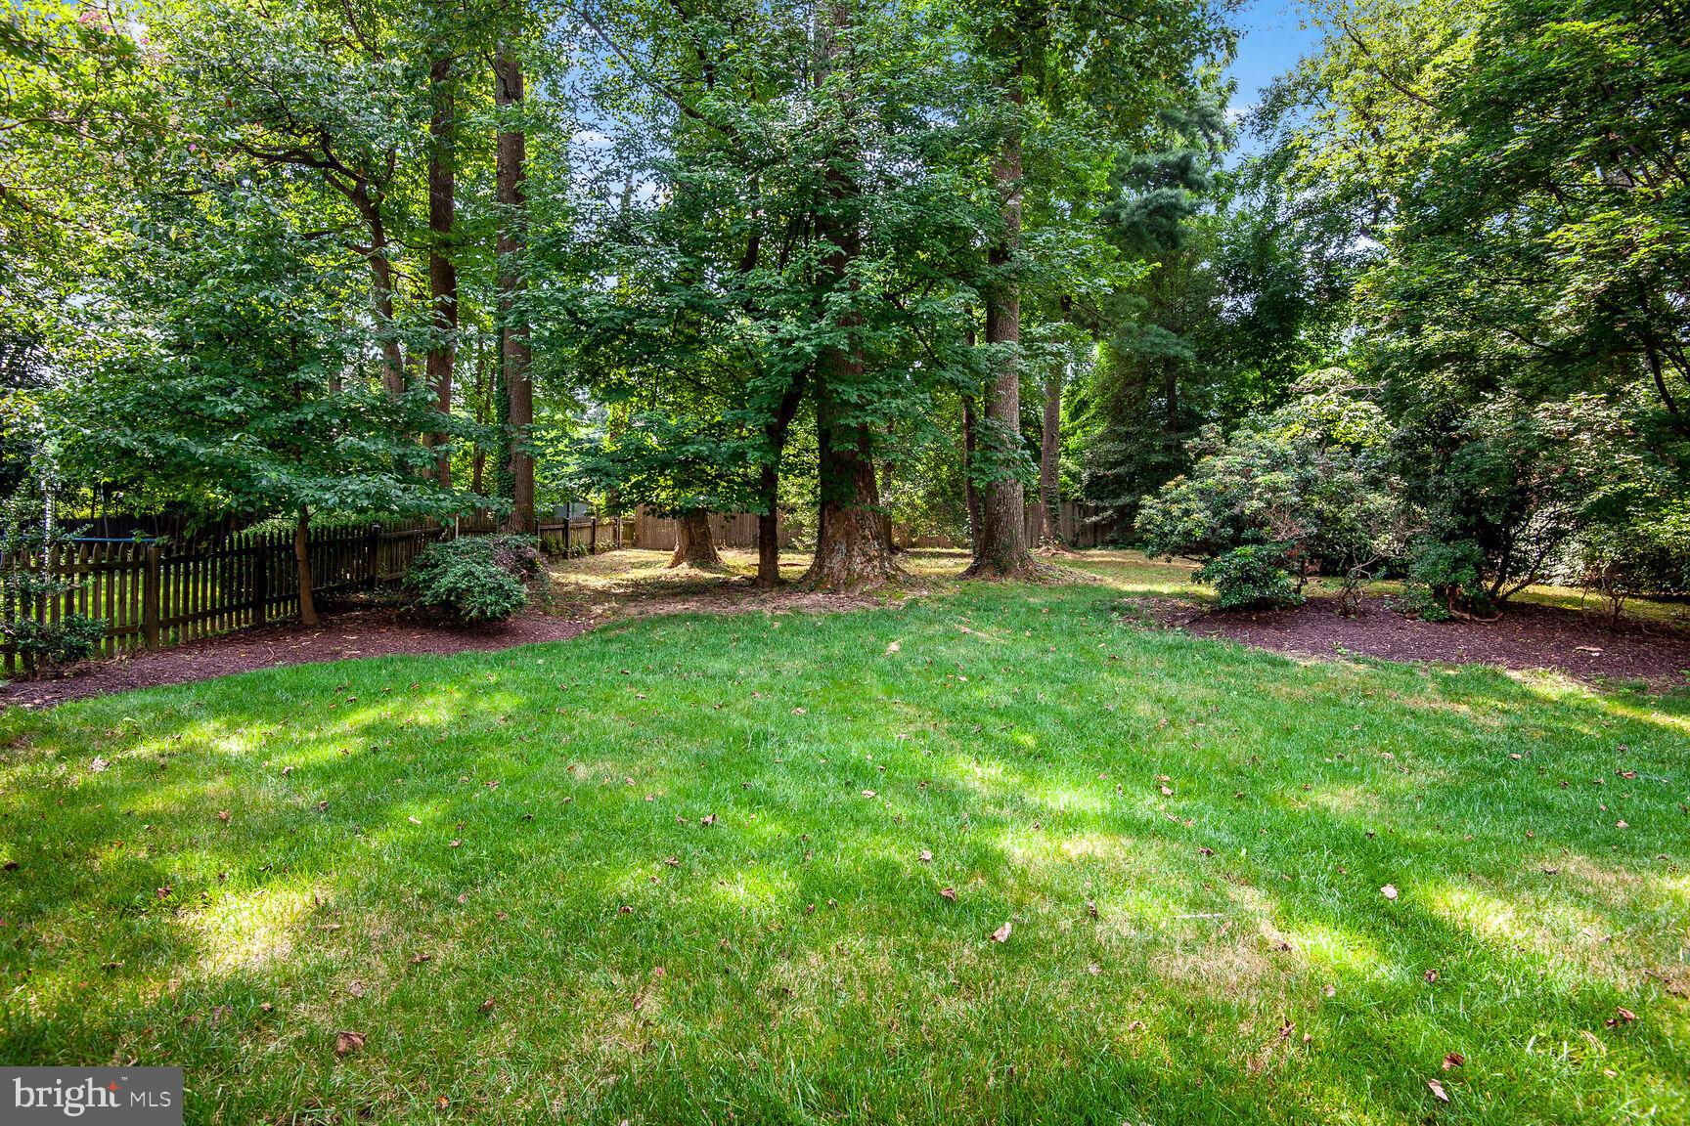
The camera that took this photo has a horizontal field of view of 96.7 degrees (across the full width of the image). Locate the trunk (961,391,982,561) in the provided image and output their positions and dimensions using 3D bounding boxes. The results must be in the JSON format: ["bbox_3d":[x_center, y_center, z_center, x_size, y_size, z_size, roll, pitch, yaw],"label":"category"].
[{"bbox_3d":[4.051,-2.828,24.000,0.600,5.400,0.500,0,1,0],"label":"trunk"}]

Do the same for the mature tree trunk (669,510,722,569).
[{"bbox_3d":[-4.131,-0.673,20.700,1.400,1.710,1.250,0,1,0],"label":"mature tree trunk"}]

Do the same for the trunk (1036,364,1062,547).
[{"bbox_3d":[7.199,-3.751,26.500,0.850,6.570,0.750,0,1,0],"label":"trunk"}]

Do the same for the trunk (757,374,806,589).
[{"bbox_3d":[-1.308,-1.676,15.500,0.920,4.440,0.650,0,1,0],"label":"trunk"}]

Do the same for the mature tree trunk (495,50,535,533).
[{"bbox_3d":[-8.001,-6.321,18.200,0.950,12.260,0.850,0,1,0],"label":"mature tree trunk"}]

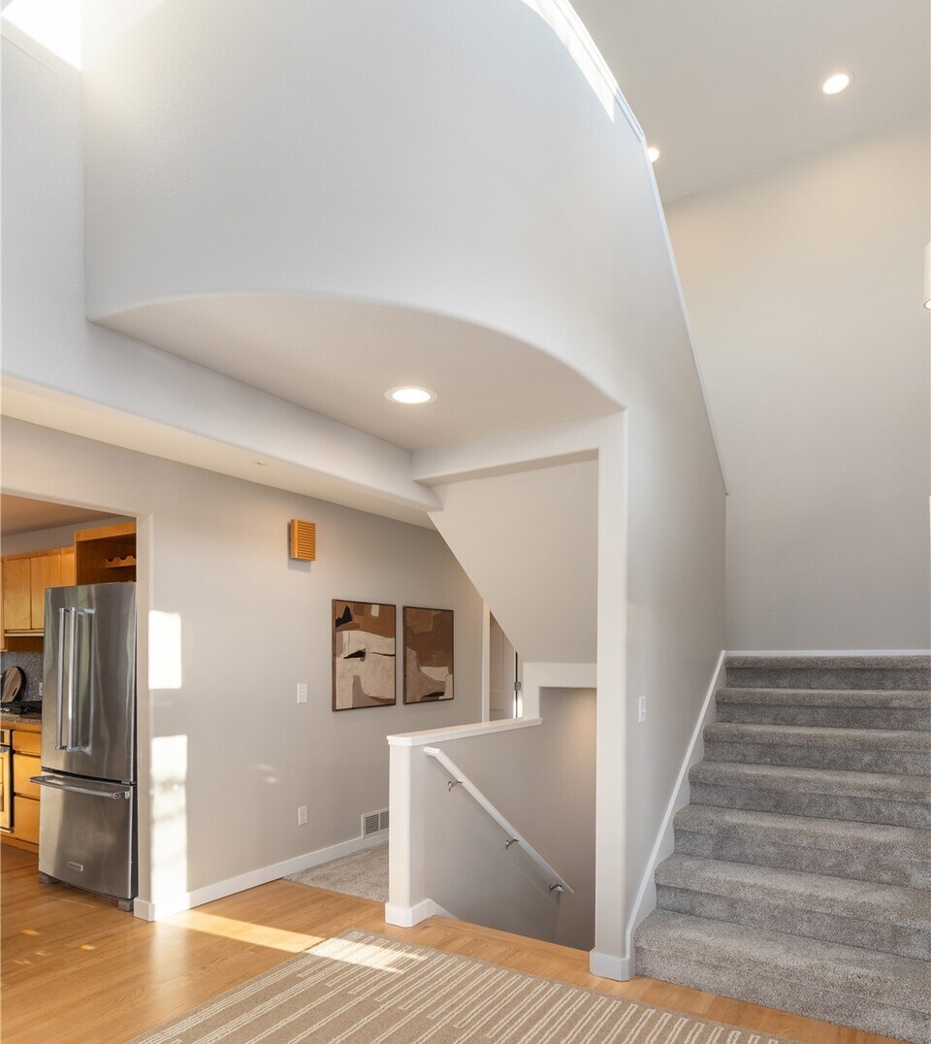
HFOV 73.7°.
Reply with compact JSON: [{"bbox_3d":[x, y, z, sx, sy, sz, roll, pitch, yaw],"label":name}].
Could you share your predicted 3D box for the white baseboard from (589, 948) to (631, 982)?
[{"bbox_3d":[0.628,1.898,2.660,0.165,0.085,0.100,-5,-9,32],"label":"white baseboard"}]

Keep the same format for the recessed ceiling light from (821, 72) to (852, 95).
[{"bbox_3d":[2.361,-2.789,3.950,0.180,0.030,0.180,-5,-10,33],"label":"recessed ceiling light"}]

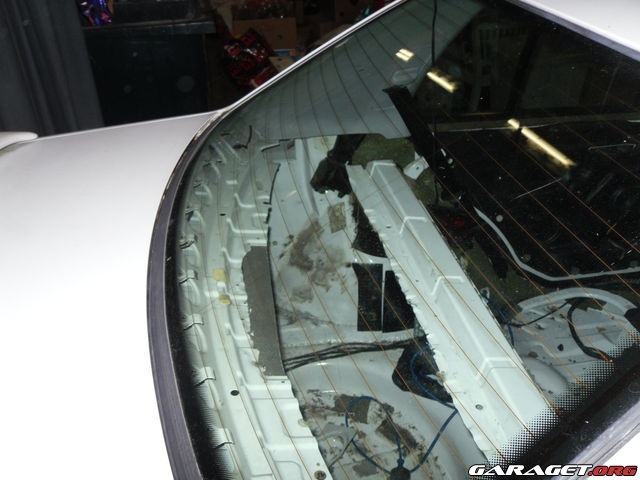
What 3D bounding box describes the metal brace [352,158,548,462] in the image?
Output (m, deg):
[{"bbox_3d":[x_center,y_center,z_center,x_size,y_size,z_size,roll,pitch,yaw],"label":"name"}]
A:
[{"bbox_3d":[0.237,0.083,1.363,0.148,0.057,1.005,-6,34,-9],"label":"metal brace"}]

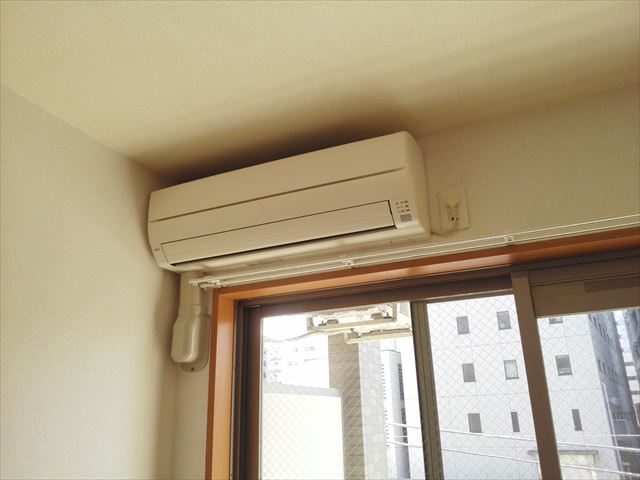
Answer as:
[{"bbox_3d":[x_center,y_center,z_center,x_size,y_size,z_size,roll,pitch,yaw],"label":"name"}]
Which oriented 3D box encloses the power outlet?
[{"bbox_3d":[0.356,-0.085,1.335,0.074,0.117,0.014,-10,-20,22],"label":"power outlet"}]

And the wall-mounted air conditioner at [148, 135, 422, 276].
[{"bbox_3d":[-0.110,-0.090,1.447,0.797,0.268,0.206,-10,-20,22],"label":"wall-mounted air conditioner"}]

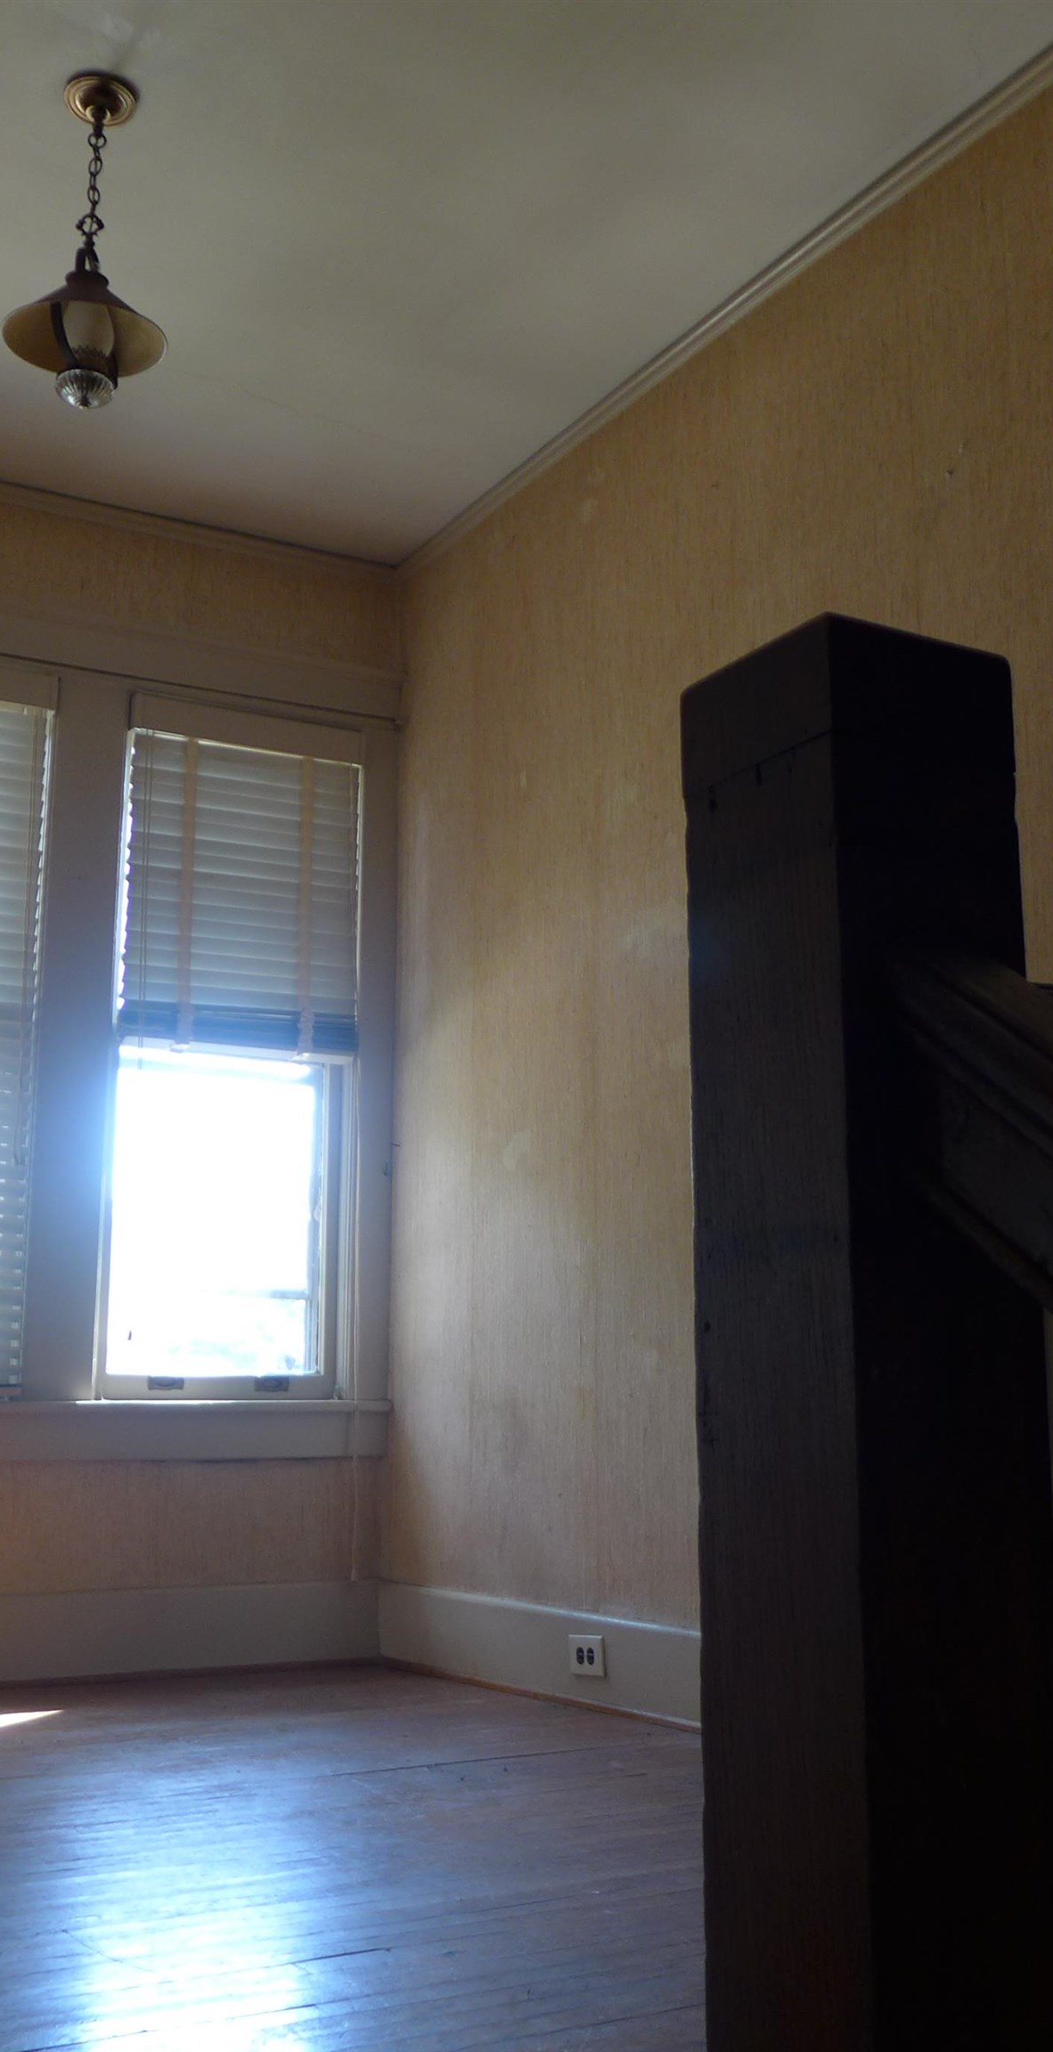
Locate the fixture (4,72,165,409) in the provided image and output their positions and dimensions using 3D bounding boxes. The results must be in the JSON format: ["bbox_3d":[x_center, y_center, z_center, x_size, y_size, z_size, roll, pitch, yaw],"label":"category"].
[{"bbox_3d":[-0.737,-1.320,3.227,0.270,0.598,0.270,6,-13,-28],"label":"fixture"}]

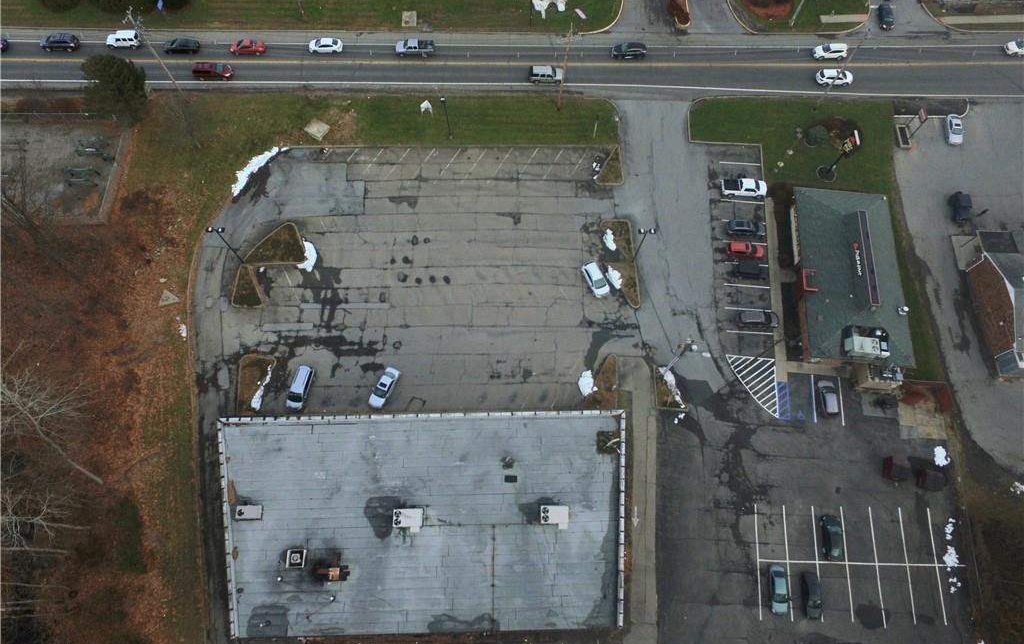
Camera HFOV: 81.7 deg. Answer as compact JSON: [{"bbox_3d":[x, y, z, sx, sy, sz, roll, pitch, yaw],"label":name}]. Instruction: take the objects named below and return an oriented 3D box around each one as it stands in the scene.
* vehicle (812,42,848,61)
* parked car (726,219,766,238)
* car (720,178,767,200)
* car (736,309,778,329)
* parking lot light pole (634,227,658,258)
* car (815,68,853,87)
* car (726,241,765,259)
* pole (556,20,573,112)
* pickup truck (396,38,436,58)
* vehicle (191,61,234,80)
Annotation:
[{"bbox_3d":[46.791,-39.757,86.845,4.595,1.644,1.843,-1,69,-2],"label":"vehicle"},{"bbox_3d":[30.115,-12.077,75.760,4.547,1.643,1.787,3,69,0],"label":"parked car"},{"bbox_3d":[30.596,-17.693,77.835,5.759,1.862,2.013,3,69,0],"label":"car"},{"bbox_3d":[29.618,-0.318,71.150,4.818,1.696,1.839,3,69,0],"label":"car"},{"bbox_3d":[15.240,-8.979,70.962,2.050,7.800,0.650,0,69,-1],"label":"parking lot light pole"},{"bbox_3d":[46.467,-35.213,85.061,4.893,1.665,1.859,-1,69,-1],"label":"car"},{"bbox_3d":[29.608,-9.189,74.629,4.480,1.640,1.780,4,69,0],"label":"car"},{"bbox_3d":[6.782,-32.264,76.631,0.700,13.800,2.200,0,69,-1],"label":"pole"},{"bbox_3d":[-14.111,-39.716,85.572,5.384,1.779,1.895,0,69,-1],"label":"pickup truck"},{"bbox_3d":[-42.254,-35.366,83.355,5.161,1.740,1.942,1,69,-1],"label":"vehicle"}]

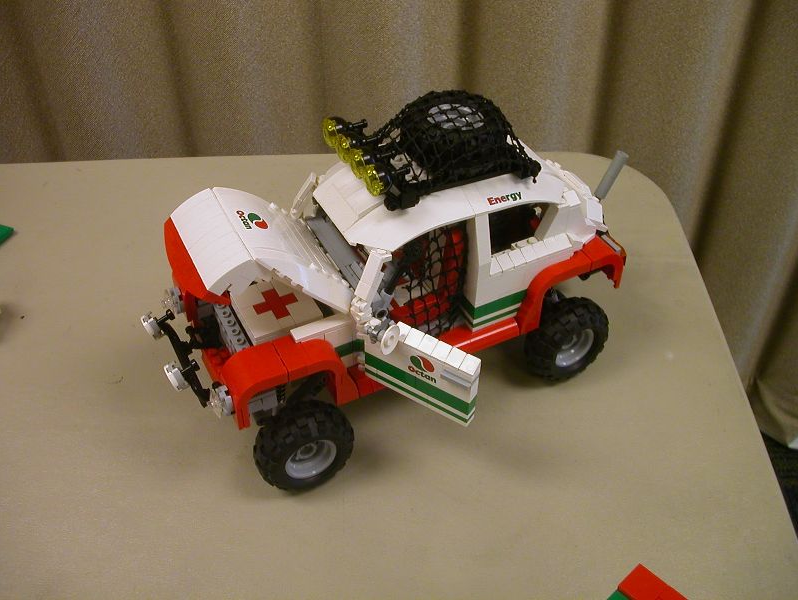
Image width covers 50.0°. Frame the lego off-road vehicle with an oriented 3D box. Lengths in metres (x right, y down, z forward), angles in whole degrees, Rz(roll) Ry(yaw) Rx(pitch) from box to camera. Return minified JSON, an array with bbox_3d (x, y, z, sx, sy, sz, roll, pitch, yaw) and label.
[{"bbox_3d":[0.012,-0.015,0.496,0.303,0.175,0.179,-20,48,-21],"label":"lego off-road vehicle"}]

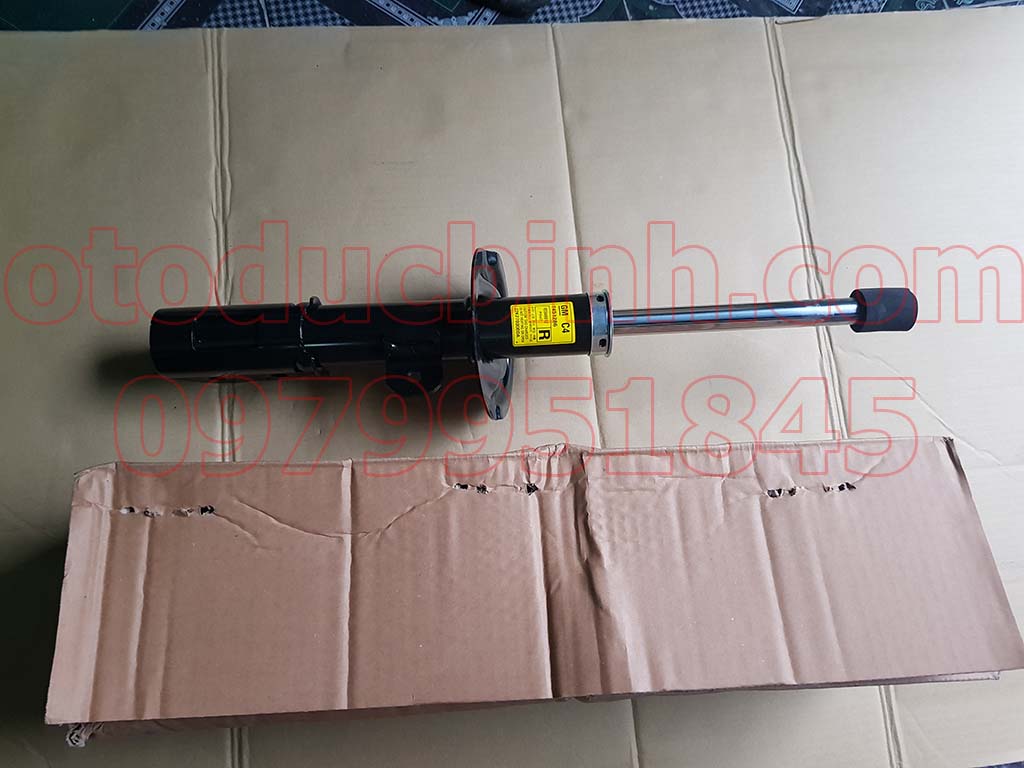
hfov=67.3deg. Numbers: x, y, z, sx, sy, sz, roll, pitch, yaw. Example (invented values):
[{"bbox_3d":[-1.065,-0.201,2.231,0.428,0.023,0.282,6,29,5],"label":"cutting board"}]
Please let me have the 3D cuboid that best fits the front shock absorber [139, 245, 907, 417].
[{"bbox_3d":[0.006,-0.047,0.666,0.651,0.148,0.150,-2,79,5],"label":"front shock absorber"}]

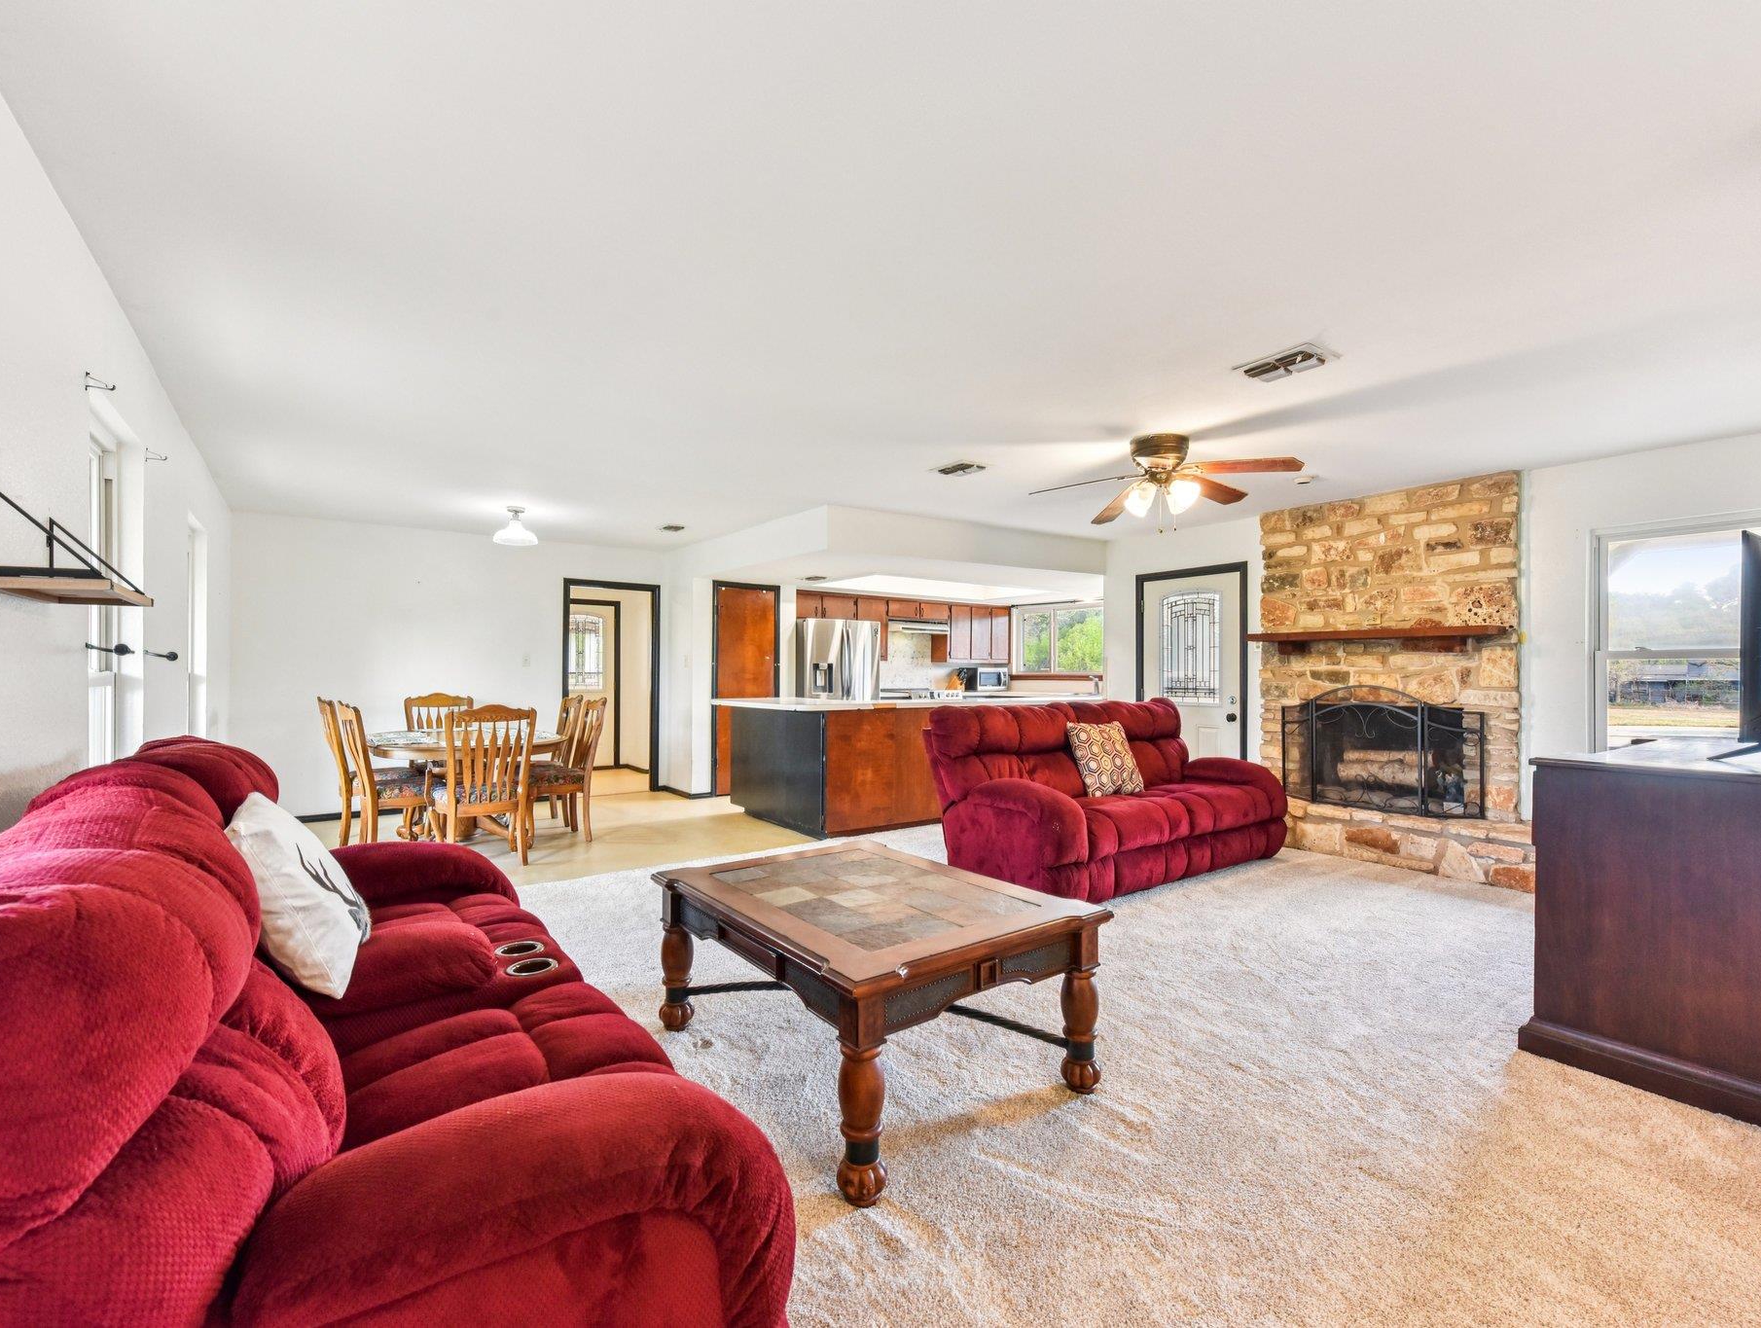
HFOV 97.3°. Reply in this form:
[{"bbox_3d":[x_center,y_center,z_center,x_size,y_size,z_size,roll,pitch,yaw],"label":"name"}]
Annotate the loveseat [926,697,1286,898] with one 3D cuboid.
[{"bbox_3d":[1.489,0.759,4.885,2.200,1.030,1.060,0,0,-36],"label":"loveseat"}]

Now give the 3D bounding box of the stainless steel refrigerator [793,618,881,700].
[{"bbox_3d":[-0.663,0.417,8.614,0.925,1.760,0.870,0,0,-36],"label":"stainless steel refrigerator"}]

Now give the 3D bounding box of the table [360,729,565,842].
[{"bbox_3d":[-2.946,0.894,5.543,1.210,0.760,1.660,0,0,-36],"label":"table"}]

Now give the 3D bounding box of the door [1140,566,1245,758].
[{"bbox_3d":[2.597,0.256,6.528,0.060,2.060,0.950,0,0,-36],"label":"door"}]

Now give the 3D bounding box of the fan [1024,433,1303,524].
[{"bbox_3d":[1.465,-0.955,4.060,1.300,0.440,1.300,0,0,-36],"label":"fan"}]

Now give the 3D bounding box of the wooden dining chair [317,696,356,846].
[{"bbox_3d":[-3.656,0.758,5.535,0.580,1.030,0.500,0,-1,-41],"label":"wooden dining chair"}]

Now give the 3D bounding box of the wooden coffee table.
[{"bbox_3d":[-0.037,1.005,2.525,0.930,0.520,1.170,0,0,-36],"label":"wooden coffee table"}]

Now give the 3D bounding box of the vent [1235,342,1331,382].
[{"bbox_3d":[1.610,-1.185,3.070,0.220,0.040,0.320,0,0,-36],"label":"vent"}]

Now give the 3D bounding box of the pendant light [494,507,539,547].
[{"bbox_3d":[-2.711,-1.035,5.762,0.305,0.260,0.305,0,0,-36],"label":"pendant light"}]

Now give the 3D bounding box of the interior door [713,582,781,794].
[{"bbox_3d":[-1.310,0.245,7.620,0.680,2.040,0.080,0,0,-36],"label":"interior door"}]

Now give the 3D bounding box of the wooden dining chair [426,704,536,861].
[{"bbox_3d":[-2.509,0.755,4.909,0.580,1.030,0.640,0,0,-36],"label":"wooden dining chair"}]

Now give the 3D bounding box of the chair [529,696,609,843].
[{"bbox_3d":[-2.333,0.760,5.619,0.580,1.030,0.500,0,0,-36],"label":"chair"}]

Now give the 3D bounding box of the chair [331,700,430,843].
[{"bbox_3d":[-3.340,0.760,5.270,0.560,1.010,0.480,0,0,-39],"label":"chair"}]

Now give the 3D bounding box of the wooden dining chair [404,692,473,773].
[{"bbox_3d":[-3.490,0.760,6.150,0.490,1.010,0.540,0,0,-36],"label":"wooden dining chair"}]

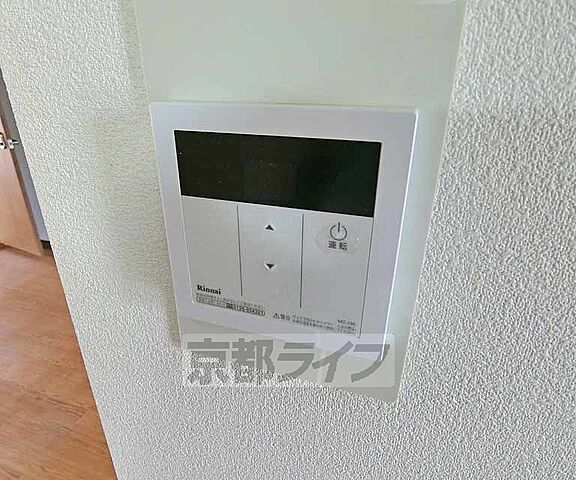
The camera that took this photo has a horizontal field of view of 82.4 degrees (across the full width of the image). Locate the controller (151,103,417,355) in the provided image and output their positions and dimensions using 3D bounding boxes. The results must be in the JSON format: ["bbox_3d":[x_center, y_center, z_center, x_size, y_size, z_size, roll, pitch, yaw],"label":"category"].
[{"bbox_3d":[-0.006,-0.005,0.174,0.122,0.122,0.020,8,24,16],"label":"controller"}]

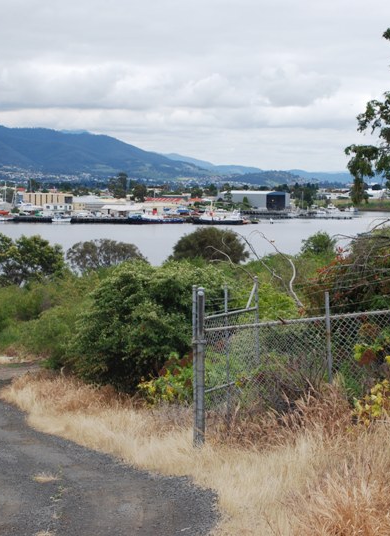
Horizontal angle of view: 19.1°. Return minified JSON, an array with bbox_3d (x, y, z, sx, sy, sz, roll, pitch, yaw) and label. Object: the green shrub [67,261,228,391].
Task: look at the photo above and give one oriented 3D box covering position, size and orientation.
[{"bbox_3d":[-1.108,1.388,27.000,3.800,3.100,3.400,0,4,0],"label":"green shrub"}]

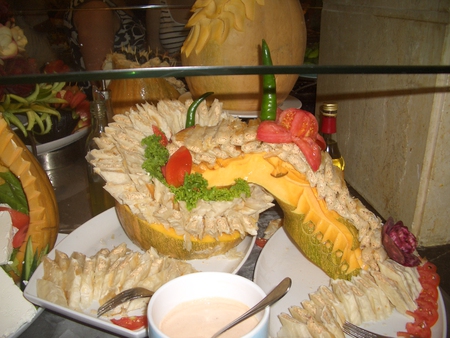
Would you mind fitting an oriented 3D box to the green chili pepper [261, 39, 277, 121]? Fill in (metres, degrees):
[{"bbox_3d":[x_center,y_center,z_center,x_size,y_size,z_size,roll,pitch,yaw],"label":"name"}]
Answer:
[{"bbox_3d":[0.076,-0.158,0.818,0.028,0.152,0.027,-6,22,0],"label":"green chili pepper"}]

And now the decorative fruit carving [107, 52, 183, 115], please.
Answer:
[{"bbox_3d":[-0.251,-0.253,1.420,0.255,0.235,0.250,-1,22,0],"label":"decorative fruit carving"}]

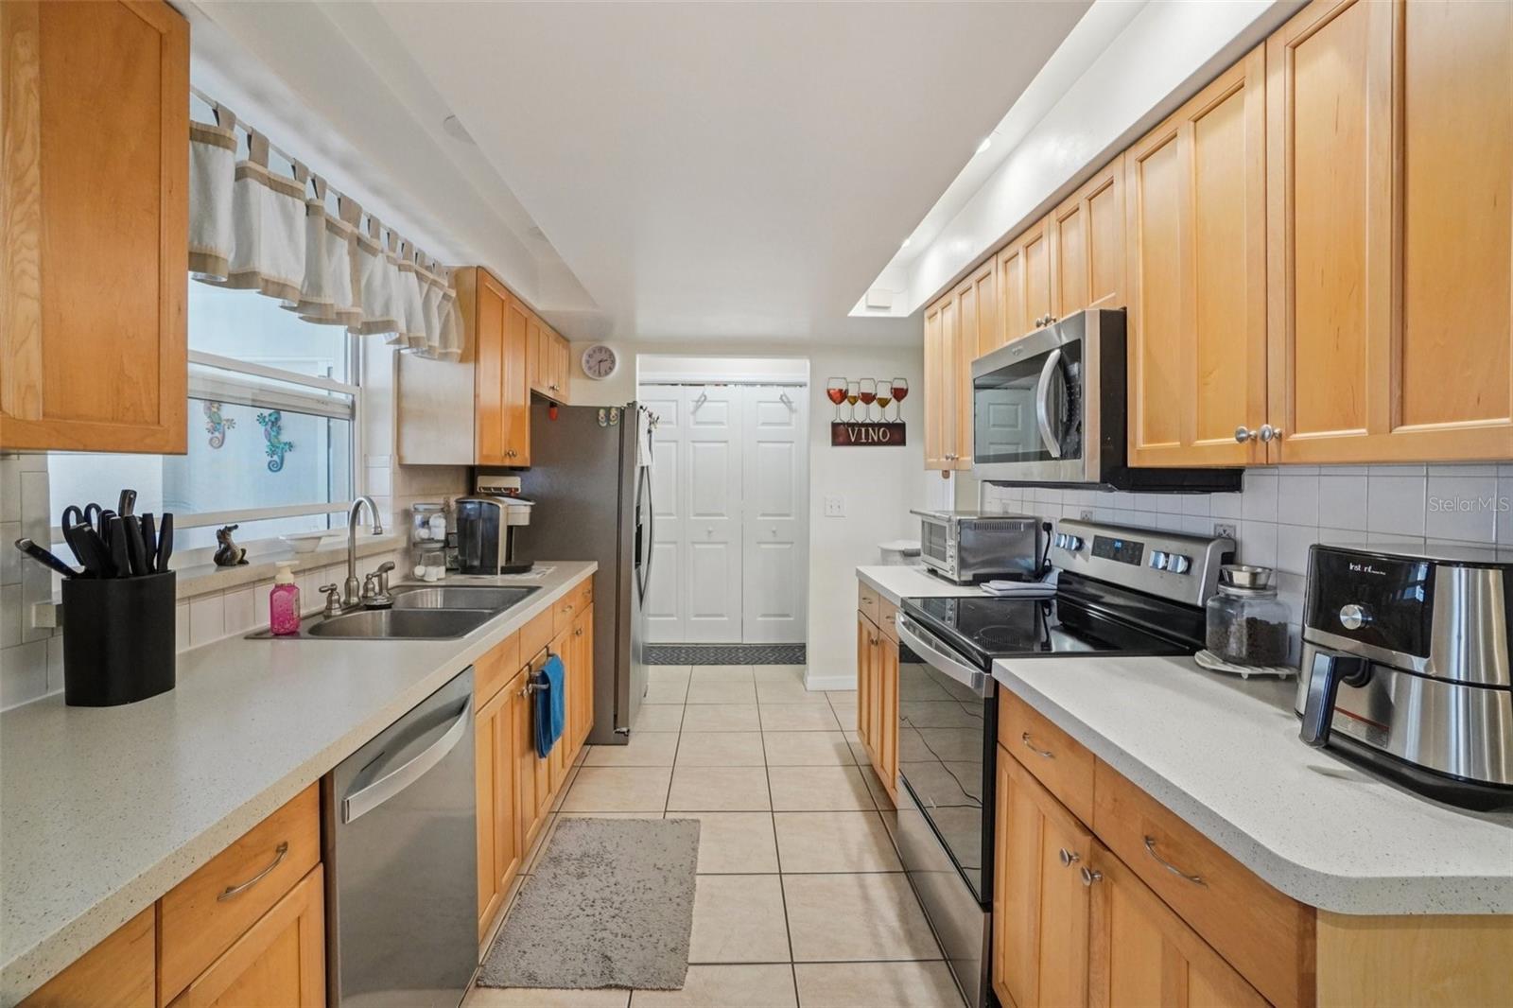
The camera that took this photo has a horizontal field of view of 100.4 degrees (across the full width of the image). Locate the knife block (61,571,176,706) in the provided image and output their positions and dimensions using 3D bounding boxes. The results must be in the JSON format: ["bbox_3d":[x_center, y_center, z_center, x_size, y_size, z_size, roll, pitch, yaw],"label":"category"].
[{"bbox_3d":[-1.223,0.253,1.215,0.152,0.238,0.108,-1,4,-43],"label":"knife block"}]

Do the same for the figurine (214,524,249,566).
[{"bbox_3d":[-1.443,0.114,1.732,0.082,0.117,0.060,0,3,-17],"label":"figurine"}]

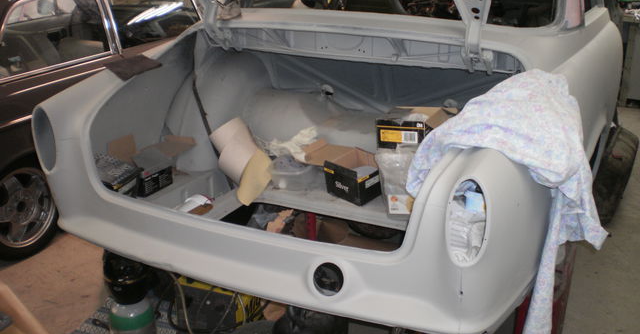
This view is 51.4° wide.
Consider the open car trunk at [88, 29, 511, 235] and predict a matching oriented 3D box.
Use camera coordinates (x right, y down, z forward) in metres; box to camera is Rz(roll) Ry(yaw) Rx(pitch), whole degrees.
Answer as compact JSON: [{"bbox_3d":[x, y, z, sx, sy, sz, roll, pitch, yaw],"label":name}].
[{"bbox_3d":[-0.043,-0.103,2.184,1.200,0.540,0.880,10,20,26],"label":"open car trunk"}]

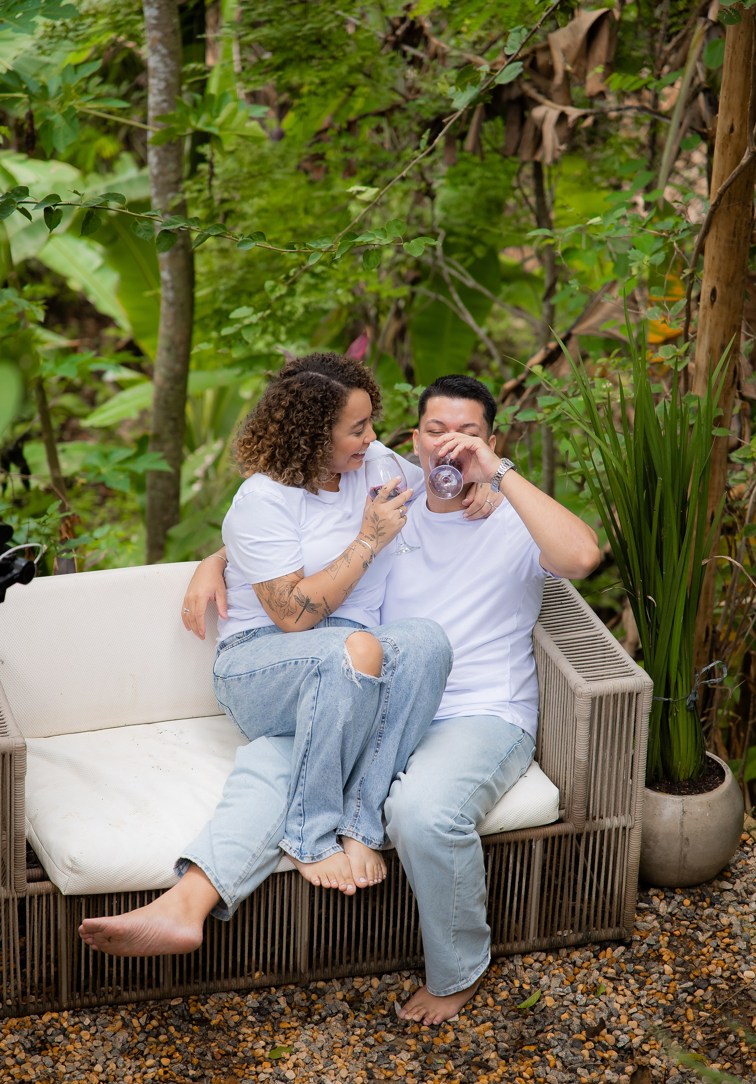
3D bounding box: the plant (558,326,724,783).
[{"bbox_3d":[0.564,0.048,5.811,0.380,1.080,0.370,2,24,0],"label":"plant"}]

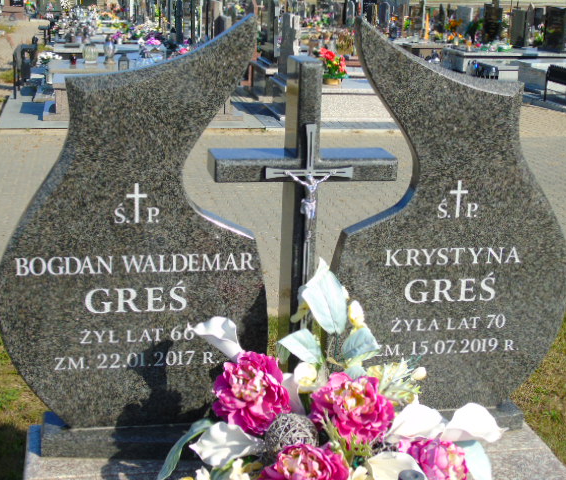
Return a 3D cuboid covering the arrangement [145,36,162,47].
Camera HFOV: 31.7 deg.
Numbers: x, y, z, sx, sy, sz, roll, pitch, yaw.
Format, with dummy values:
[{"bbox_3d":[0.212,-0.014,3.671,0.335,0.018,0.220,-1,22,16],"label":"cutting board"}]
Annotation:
[{"bbox_3d":[-1.686,-2.581,13.000,0.210,0.140,0.180,-1,17,-11],"label":"arrangement"}]

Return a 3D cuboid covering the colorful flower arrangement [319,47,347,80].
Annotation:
[{"bbox_3d":[0.566,-1.975,11.300,0.330,0.410,0.320,-1,17,-11],"label":"colorful flower arrangement"}]

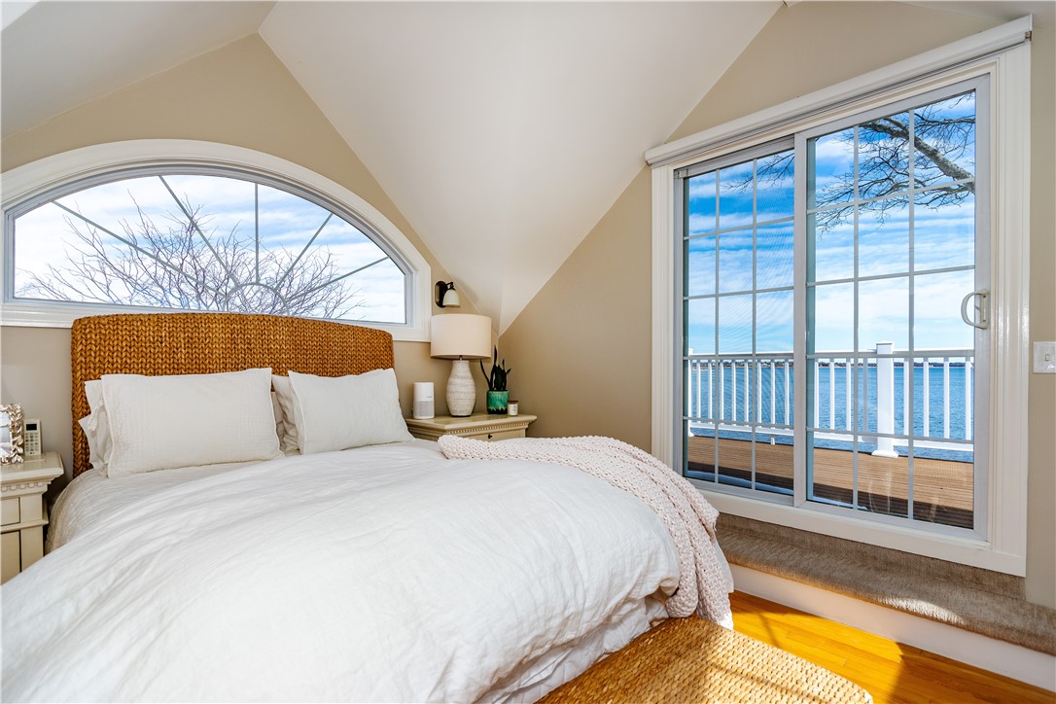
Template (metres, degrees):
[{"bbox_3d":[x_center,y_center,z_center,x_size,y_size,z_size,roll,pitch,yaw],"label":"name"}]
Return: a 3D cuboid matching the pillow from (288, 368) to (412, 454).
[{"bbox_3d":[-0.974,0.308,2.753,0.655,0.453,0.161,1,-26,-45],"label":"pillow"}]

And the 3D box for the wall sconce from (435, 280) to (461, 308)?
[{"bbox_3d":[-0.579,-0.428,3.643,0.201,0.186,0.131,-2,-2,45],"label":"wall sconce"}]

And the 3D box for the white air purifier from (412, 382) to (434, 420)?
[{"bbox_3d":[-0.708,0.333,3.411,0.143,0.246,0.143,0,-2,0],"label":"white air purifier"}]

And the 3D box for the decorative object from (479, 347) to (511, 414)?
[{"bbox_3d":[-0.229,0.210,3.779,0.222,0.509,0.232,0,-2,0],"label":"decorative object"}]

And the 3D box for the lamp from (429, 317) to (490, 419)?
[{"bbox_3d":[-0.478,0.097,3.578,0.428,0.726,0.428,0,-2,0],"label":"lamp"}]

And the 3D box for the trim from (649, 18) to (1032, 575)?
[{"bbox_3d":[1.339,-0.204,2.523,1.672,2.155,0.101,-2,-2,45],"label":"trim"}]

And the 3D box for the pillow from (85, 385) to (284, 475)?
[{"bbox_3d":[-1.599,0.313,2.324,0.665,0.453,0.171,1,-17,-45],"label":"pillow"}]

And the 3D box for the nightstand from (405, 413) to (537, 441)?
[{"bbox_3d":[-0.390,0.799,3.352,0.503,0.691,0.806,-2,-2,45],"label":"nightstand"}]

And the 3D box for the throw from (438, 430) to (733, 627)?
[{"bbox_3d":[0.126,0.659,1.933,1.128,0.614,0.644,-2,-2,45],"label":"throw"}]

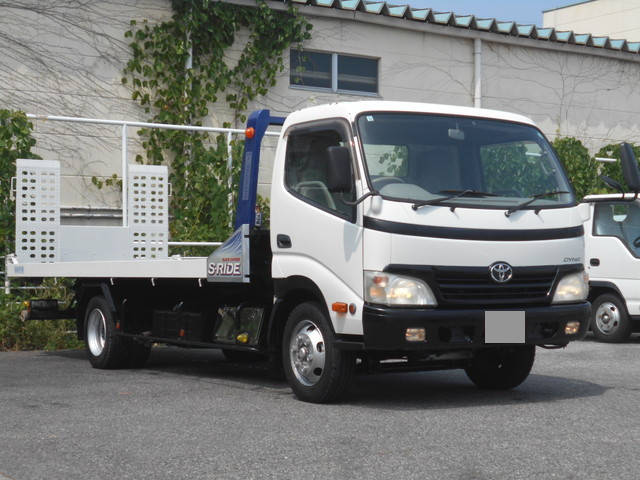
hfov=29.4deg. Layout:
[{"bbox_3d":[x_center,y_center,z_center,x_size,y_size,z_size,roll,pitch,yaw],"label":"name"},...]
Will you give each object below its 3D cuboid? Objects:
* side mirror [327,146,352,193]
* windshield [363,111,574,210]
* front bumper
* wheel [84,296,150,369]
[{"bbox_3d":[0.134,-0.469,8.012,0.190,0.310,0.100,0,-2,-20],"label":"side mirror"},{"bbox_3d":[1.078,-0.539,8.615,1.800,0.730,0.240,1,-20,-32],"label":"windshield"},{"bbox_3d":[1.183,0.583,8.428,1.950,0.320,0.310,1,-2,-32],"label":"front bumper"},{"bbox_3d":[-2.030,0.917,12.205,0.440,0.735,0.735,1,-2,-32],"label":"wheel"}]

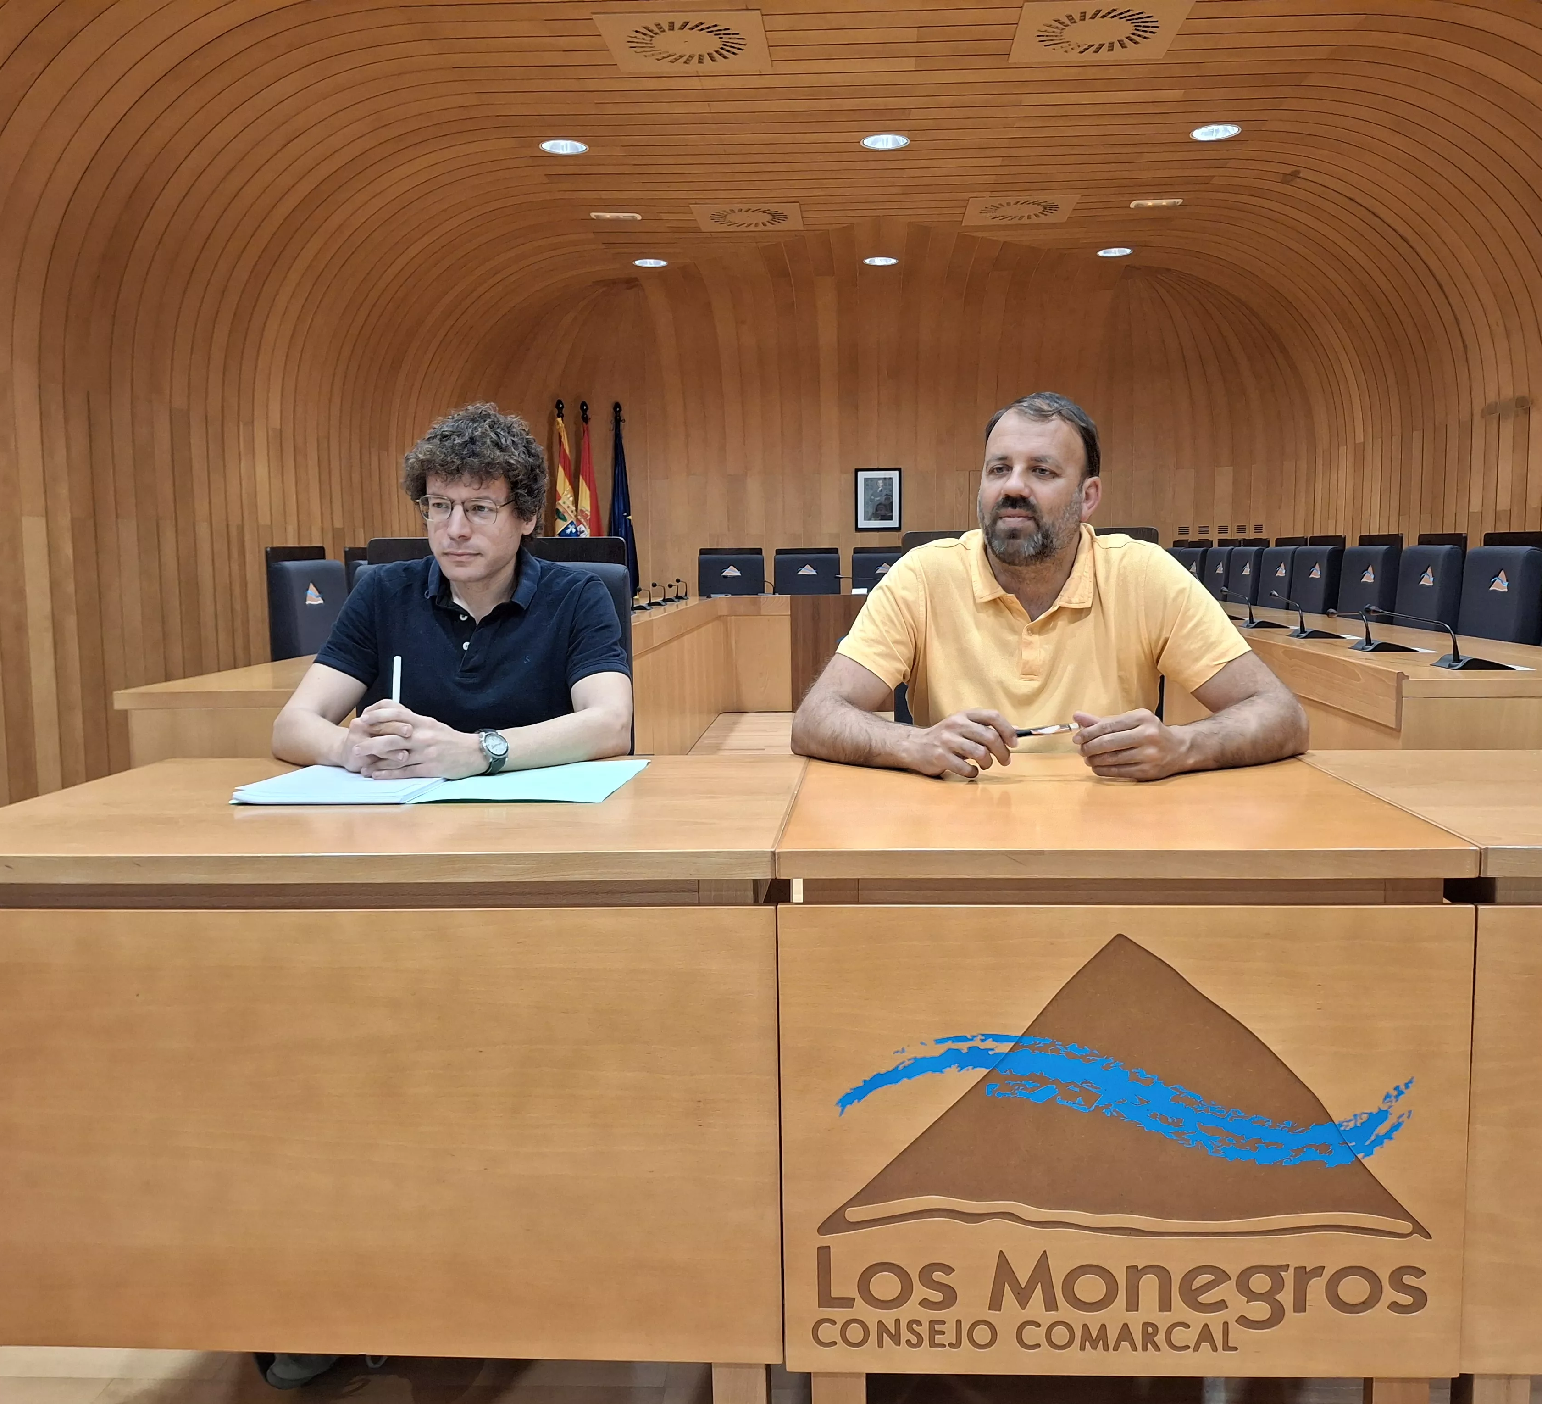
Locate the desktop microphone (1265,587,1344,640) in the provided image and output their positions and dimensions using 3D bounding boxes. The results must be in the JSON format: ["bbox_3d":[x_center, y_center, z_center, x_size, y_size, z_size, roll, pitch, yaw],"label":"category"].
[{"bbox_3d":[1.785,-0.295,4.498,0.257,0.163,0.120,-1,6,4],"label":"desktop microphone"}]

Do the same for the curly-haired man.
[{"bbox_3d":[-0.467,0.201,2.026,0.541,1.280,0.720,-1,6,4],"label":"curly-haired man"}]

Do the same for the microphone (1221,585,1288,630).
[{"bbox_3d":[1.836,-0.361,5.123,0.255,0.158,0.120,-1,6,4],"label":"microphone"}]

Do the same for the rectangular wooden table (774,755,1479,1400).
[{"bbox_3d":[0.385,0.487,1.694,0.699,0.752,0.614,-1,6,4],"label":"rectangular wooden table"}]

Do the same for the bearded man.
[{"bbox_3d":[0.391,0.198,1.949,0.717,1.270,0.720,0,6,10],"label":"bearded man"}]

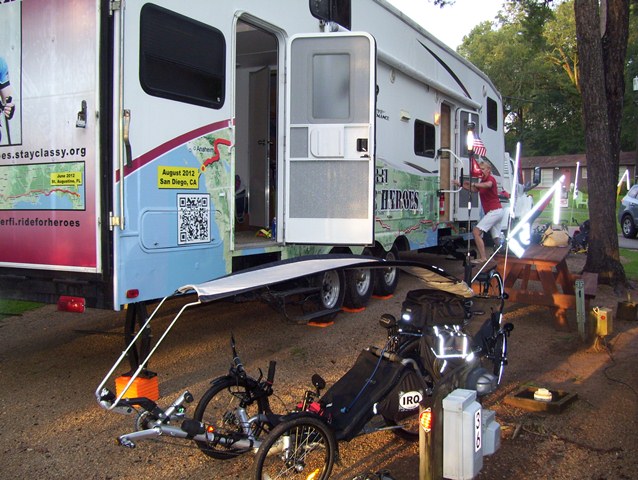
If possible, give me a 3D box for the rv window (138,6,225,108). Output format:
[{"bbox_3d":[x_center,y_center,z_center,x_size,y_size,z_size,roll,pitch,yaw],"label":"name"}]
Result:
[{"bbox_3d":[-0.966,-1.306,4.864,0.050,0.623,0.966,2,3,28],"label":"rv window"}]

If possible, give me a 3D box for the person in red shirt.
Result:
[{"bbox_3d":[2.409,-0.384,10.000,0.800,1.611,0.550,1,3,12],"label":"person in red shirt"}]

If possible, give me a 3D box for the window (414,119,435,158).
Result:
[{"bbox_3d":[1.512,-1.428,9.454,0.050,0.482,0.876,2,3,28],"label":"window"}]

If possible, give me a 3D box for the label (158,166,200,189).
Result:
[{"bbox_3d":[-1.011,-0.453,4.830,0.010,0.157,0.455,2,3,28],"label":"label"}]

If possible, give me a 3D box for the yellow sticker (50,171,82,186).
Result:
[{"bbox_3d":[-1.696,-0.410,4.460,0.300,0.096,0.010,2,3,28],"label":"yellow sticker"}]

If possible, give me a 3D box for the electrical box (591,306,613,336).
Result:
[{"bbox_3d":[2.897,0.836,6.775,0.150,0.296,0.120,1,3,20],"label":"electrical box"}]

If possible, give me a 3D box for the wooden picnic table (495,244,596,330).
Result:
[{"bbox_3d":[2.734,0.526,8.461,1.450,0.760,1.800,4,5,24],"label":"wooden picnic table"}]

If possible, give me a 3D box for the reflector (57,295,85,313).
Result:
[{"bbox_3d":[-1.656,0.429,4.436,0.200,0.112,0.070,2,3,28],"label":"reflector"}]

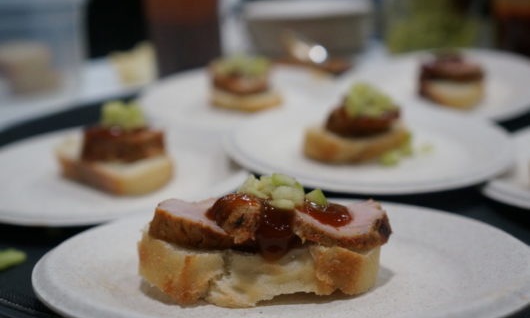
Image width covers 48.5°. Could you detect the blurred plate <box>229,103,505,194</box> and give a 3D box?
[{"bbox_3d":[0.053,-0.008,0.327,0.163,0.015,0.163,0,21,0],"label":"blurred plate"}]

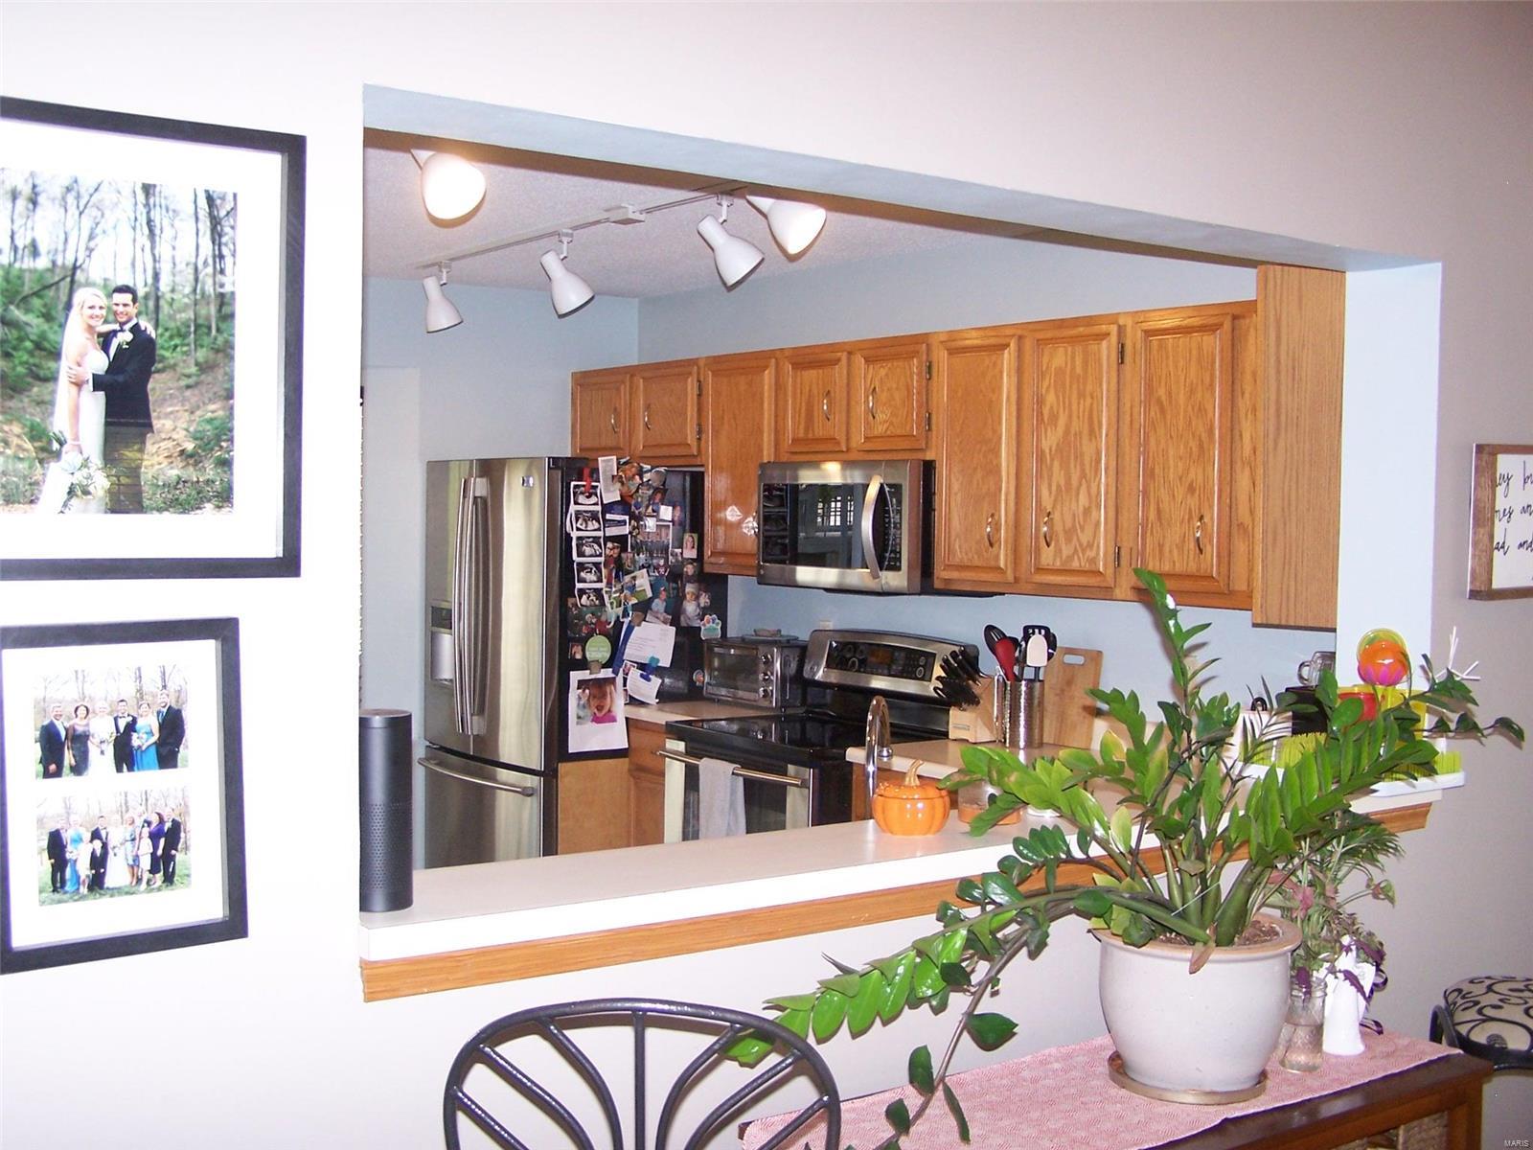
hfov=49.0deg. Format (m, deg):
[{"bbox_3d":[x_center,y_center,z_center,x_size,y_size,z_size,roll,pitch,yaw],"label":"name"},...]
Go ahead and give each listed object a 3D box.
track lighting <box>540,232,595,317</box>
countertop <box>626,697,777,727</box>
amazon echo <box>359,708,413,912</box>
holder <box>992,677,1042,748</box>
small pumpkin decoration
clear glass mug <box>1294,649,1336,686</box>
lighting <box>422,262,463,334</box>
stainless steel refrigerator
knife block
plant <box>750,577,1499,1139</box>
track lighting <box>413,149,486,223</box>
[{"bbox_3d":[-0.603,-0.909,5.100,0.185,0.255,0.130,0,2,-26],"label":"track lighting"},{"bbox_3d":[-0.184,0.495,5.899,0.660,0.045,0.400,-1,3,-37],"label":"countertop"},{"bbox_3d":[-0.479,0.290,2.076,0.084,0.235,0.084,0,2,-11],"label":"amazon echo"},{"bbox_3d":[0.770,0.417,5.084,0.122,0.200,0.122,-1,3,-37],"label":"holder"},{"bbox_3d":[0.230,0.347,2.652,0.120,0.110,0.120,1,2,0],"label":"small pumpkin decoration"},{"bbox_3d":[1.315,0.225,4.000,0.112,0.090,0.085,1,2,11],"label":"clear glass mug"},{"bbox_3d":[-1.117,-0.949,5.800,0.170,0.240,0.130,-1,3,-37],"label":"lighting"},{"bbox_3d":[-0.726,0.471,6.300,0.850,1.785,0.910,-1,3,-37],"label":"stainless steel refrigerator"},{"bbox_3d":[0.660,0.407,5.213,0.160,0.205,0.110,-1,3,-37],"label":"knife block"},{"bbox_3d":[0.505,0.377,2.496,1.120,0.790,0.560,0,2,-10],"label":"plant"},{"bbox_3d":[-0.678,-0.840,3.550,0.130,0.220,0.200,-1,3,-37],"label":"track lighting"}]

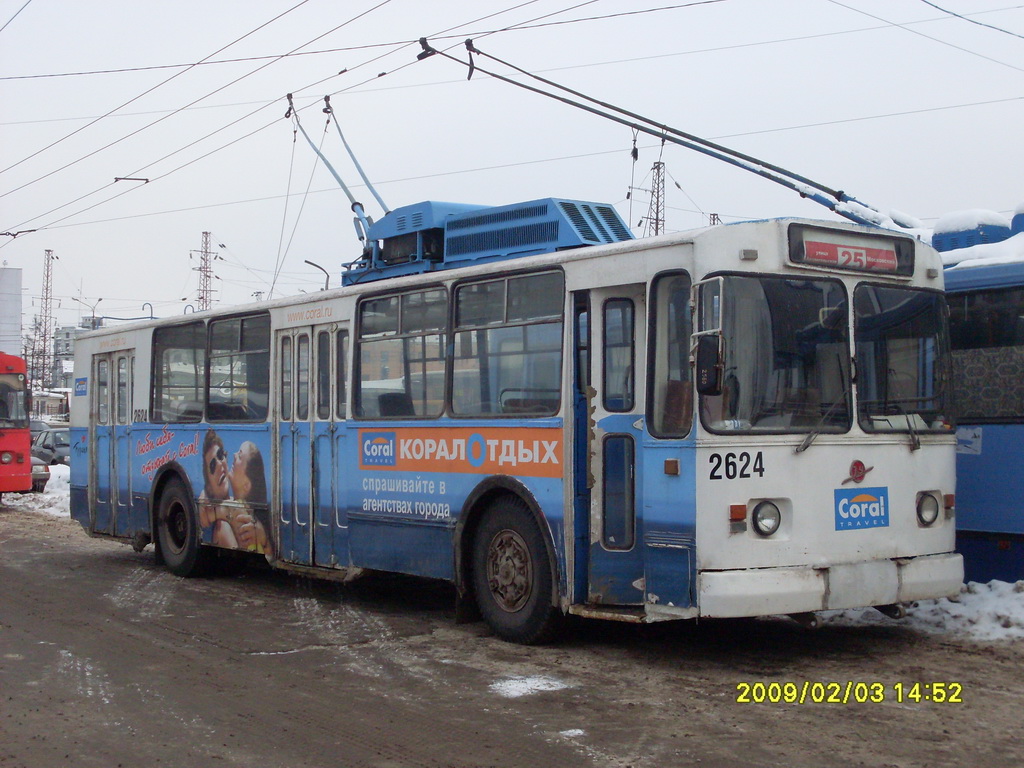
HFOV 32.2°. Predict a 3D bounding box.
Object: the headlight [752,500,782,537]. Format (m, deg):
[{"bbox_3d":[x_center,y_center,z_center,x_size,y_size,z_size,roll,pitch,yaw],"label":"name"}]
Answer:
[{"bbox_3d":[1.642,0.870,11.513,0.230,0.230,0.110,1,-2,-34],"label":"headlight"}]

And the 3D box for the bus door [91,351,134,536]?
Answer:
[{"bbox_3d":[-4.521,0.676,20.138,0.080,2.081,1.316,1,-2,-34],"label":"bus door"}]

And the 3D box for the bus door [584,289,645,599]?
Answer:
[{"bbox_3d":[0.702,0.414,11.999,0.080,2.139,0.590,1,-2,-40],"label":"bus door"}]

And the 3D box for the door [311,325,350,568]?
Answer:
[{"bbox_3d":[-1.591,0.539,15.678,0.080,2.159,0.695,1,-2,-34],"label":"door"}]

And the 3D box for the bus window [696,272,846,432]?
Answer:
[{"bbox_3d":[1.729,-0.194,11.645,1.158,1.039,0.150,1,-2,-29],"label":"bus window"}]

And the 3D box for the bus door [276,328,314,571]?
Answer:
[{"bbox_3d":[-1.987,0.566,16.263,0.080,2.150,0.718,1,-2,-34],"label":"bus door"}]

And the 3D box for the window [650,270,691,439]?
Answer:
[{"bbox_3d":[1.049,-0.196,11.645,0.070,1.092,0.454,1,-2,-34],"label":"window"}]

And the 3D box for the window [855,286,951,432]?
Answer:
[{"bbox_3d":[2.744,-0.176,12.344,1.119,1.029,0.150,1,-2,-39],"label":"window"}]

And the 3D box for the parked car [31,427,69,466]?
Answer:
[{"bbox_3d":[-11.300,1.870,45.800,1.680,1.420,4.200,1,-2,-29],"label":"parked car"}]

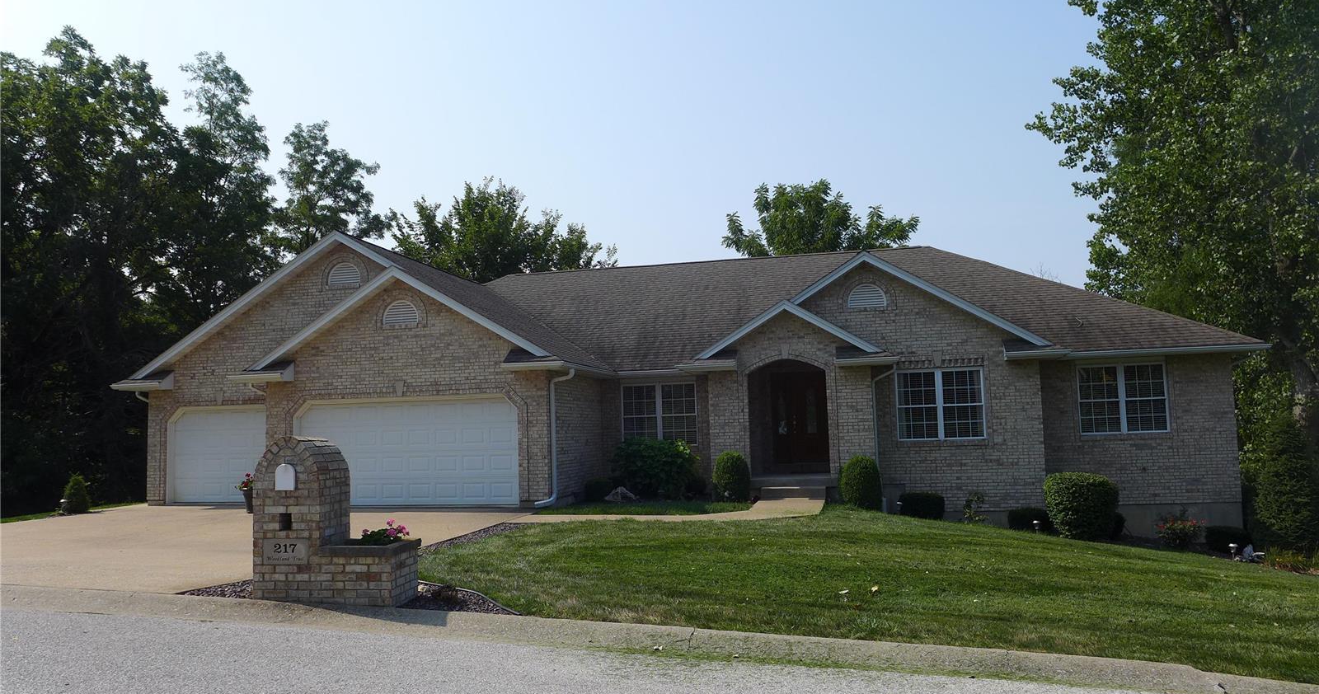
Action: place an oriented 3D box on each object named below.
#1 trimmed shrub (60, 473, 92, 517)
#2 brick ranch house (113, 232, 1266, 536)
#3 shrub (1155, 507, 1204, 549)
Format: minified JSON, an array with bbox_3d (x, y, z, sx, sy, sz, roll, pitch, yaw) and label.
[{"bbox_3d":[-11.627,2.946,18.291,0.570,0.810,0.570,-3,-5,13],"label":"trimmed shrub"},{"bbox_3d":[1.203,1.004,24.409,23.900,7.340,16.000,-3,-5,13],"label":"brick ranch house"},{"bbox_3d":[10.078,3.510,17.746,0.860,0.830,0.780,-3,-5,13],"label":"shrub"}]

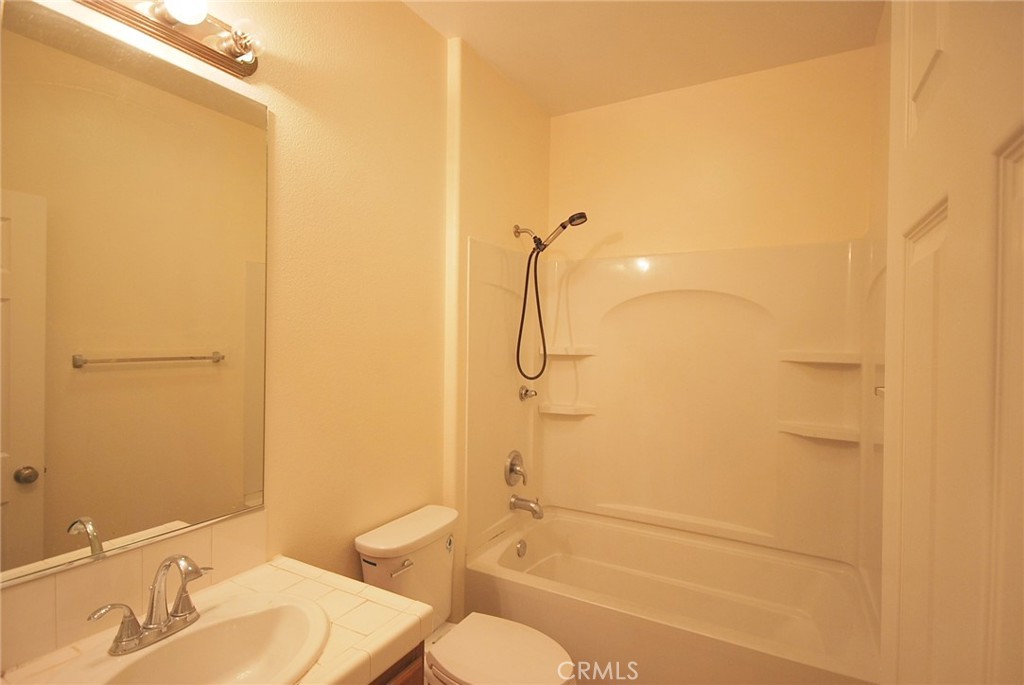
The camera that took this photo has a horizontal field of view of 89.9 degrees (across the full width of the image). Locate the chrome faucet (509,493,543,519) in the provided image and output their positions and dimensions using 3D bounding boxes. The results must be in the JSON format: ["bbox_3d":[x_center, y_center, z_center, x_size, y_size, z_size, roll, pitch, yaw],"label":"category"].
[{"bbox_3d":[0.081,0.806,2.510,0.160,0.098,0.066,1,0,30],"label":"chrome faucet"}]

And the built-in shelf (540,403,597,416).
[{"bbox_3d":[0.302,0.357,2.761,0.292,0.051,0.090,1,0,30],"label":"built-in shelf"}]

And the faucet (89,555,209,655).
[{"bbox_3d":[-0.688,0.522,1.042,0.178,0.185,0.238,1,0,30],"label":"faucet"}]

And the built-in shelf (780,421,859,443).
[{"bbox_3d":[1.307,0.381,2.192,0.292,0.049,0.088,1,0,30],"label":"built-in shelf"}]

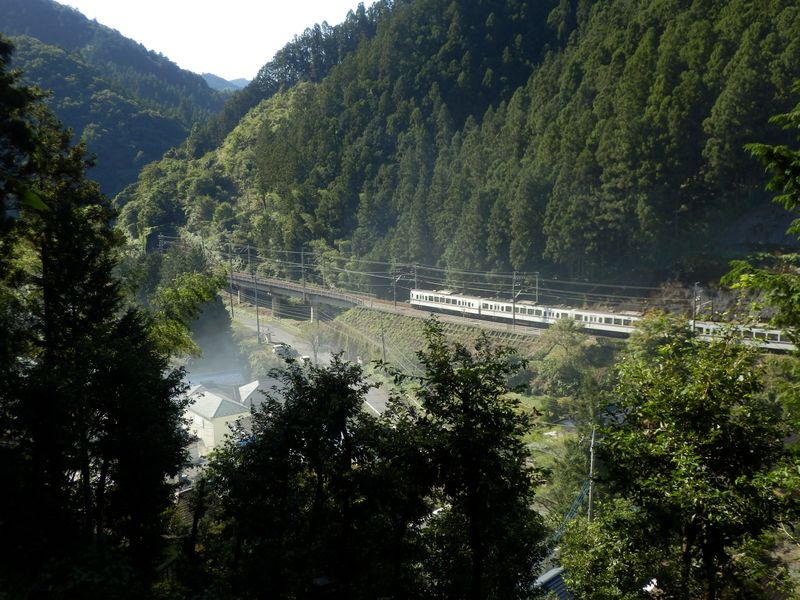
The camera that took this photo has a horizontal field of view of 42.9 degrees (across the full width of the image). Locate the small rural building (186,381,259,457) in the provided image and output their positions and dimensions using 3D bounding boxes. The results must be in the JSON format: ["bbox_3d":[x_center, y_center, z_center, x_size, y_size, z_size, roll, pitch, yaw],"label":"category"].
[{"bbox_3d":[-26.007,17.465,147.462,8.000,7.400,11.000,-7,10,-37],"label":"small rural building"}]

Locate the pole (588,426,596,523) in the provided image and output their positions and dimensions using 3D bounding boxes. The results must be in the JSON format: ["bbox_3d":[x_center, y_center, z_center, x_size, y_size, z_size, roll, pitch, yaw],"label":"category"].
[{"bbox_3d":[19.983,18.763,106.000,0.270,11.320,0.270,-1,8,0],"label":"pole"}]

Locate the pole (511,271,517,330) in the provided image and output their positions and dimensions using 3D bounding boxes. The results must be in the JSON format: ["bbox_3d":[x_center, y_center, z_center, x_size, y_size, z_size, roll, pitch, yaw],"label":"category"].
[{"bbox_3d":[18.450,0.121,164.000,0.330,9.690,0.330,-1,8,0],"label":"pole"}]

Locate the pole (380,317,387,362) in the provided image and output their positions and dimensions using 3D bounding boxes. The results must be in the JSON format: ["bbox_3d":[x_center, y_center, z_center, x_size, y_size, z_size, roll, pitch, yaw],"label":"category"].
[{"bbox_3d":[-2.850,7.744,180.000,0.280,9.980,0.280,-1,8,0],"label":"pole"}]

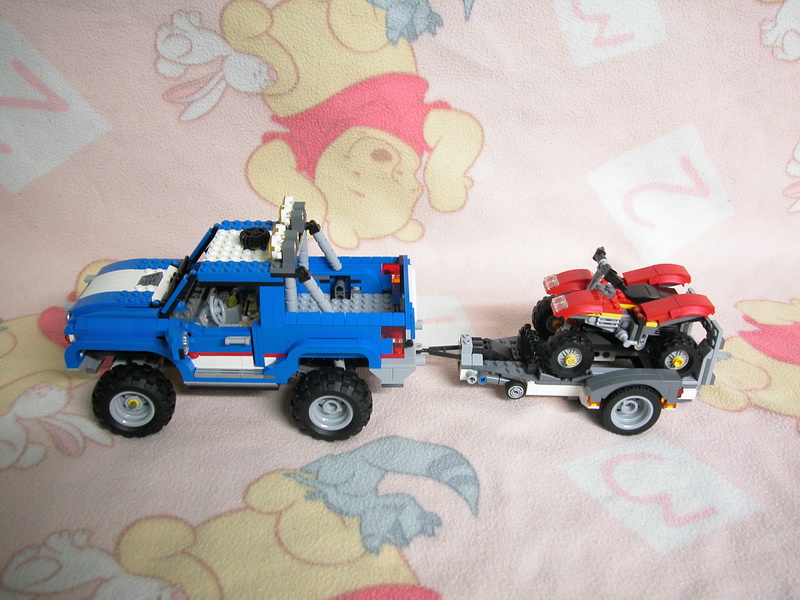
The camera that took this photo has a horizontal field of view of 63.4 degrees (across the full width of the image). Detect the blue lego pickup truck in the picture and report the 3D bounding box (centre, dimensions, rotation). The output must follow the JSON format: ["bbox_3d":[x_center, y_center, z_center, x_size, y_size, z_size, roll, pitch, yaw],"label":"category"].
[{"bbox_3d":[-0.110,0.003,0.480,0.254,0.146,0.144,0,31,-1],"label":"blue lego pickup truck"}]

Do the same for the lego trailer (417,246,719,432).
[{"bbox_3d":[0.126,0.020,0.496,0.215,0.106,0.128,0,31,-1],"label":"lego trailer"}]

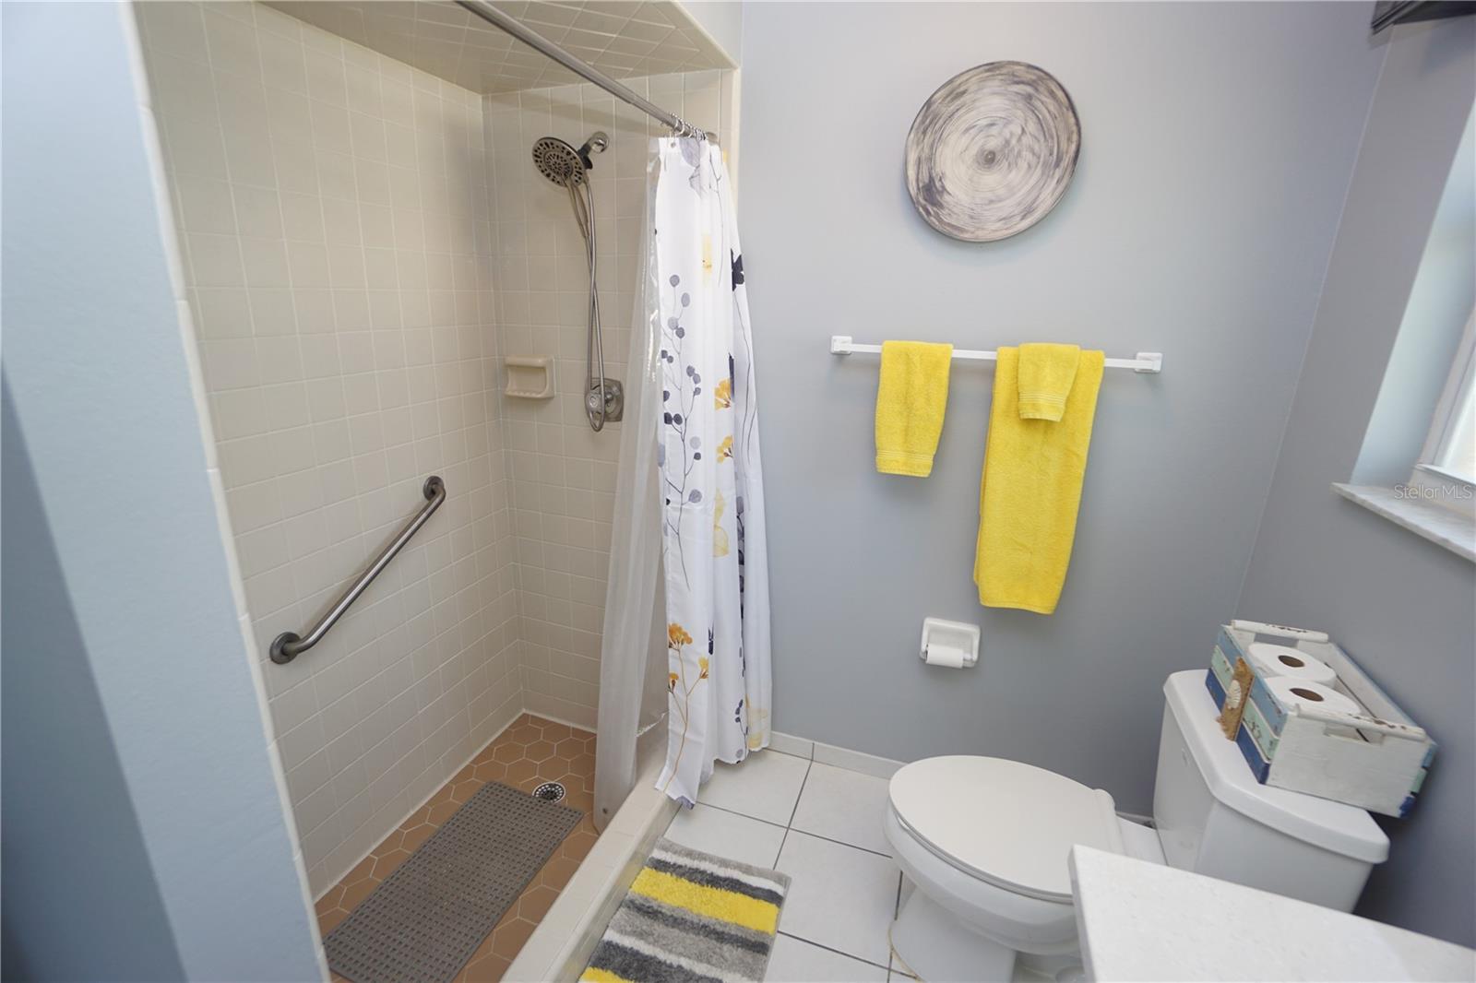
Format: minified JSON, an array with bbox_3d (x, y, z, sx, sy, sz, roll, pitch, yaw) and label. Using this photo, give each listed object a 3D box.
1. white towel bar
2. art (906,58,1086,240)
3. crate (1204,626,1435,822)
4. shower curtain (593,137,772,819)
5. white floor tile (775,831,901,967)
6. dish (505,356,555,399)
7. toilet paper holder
[{"bbox_3d":[0.634,-0.357,1.588,0.795,0.052,0.070,7,16,18],"label":"white towel bar"},{"bbox_3d":[0.607,-0.813,1.490,0.393,0.393,0.040,7,16,18],"label":"art"},{"bbox_3d":[0.996,0.381,1.090,0.178,0.142,0.316,8,17,22],"label":"crate"},{"bbox_3d":[-0.127,0.013,1.697,0.380,1.850,0.500,7,16,18],"label":"shower curtain"},{"bbox_3d":[0.252,1.059,1.624,0.325,0.010,0.322,7,16,18],"label":"white floor tile"},{"bbox_3d":[-0.704,-0.388,2.075,0.160,0.135,0.072,7,16,18],"label":"dish"},{"bbox_3d":[0.624,0.445,1.810,0.153,0.122,0.065,7,16,18],"label":"toilet paper holder"}]

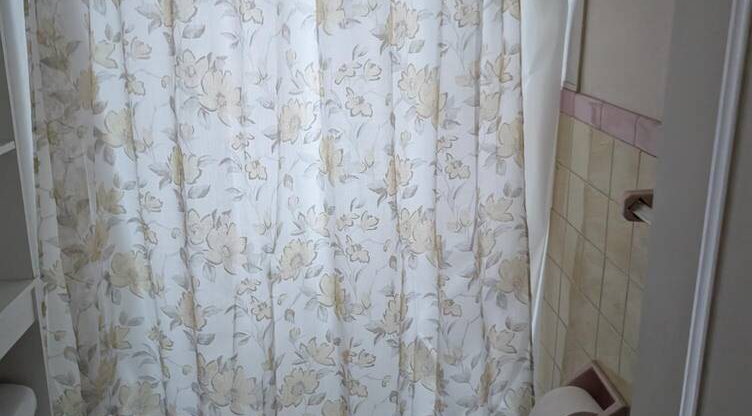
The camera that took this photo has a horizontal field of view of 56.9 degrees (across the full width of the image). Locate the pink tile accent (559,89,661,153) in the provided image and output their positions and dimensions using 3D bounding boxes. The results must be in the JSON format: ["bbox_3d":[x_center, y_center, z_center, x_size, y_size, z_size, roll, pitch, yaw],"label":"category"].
[{"bbox_3d":[0.411,-0.167,1.274,0.014,0.052,0.500,-1,16,-3],"label":"pink tile accent"}]

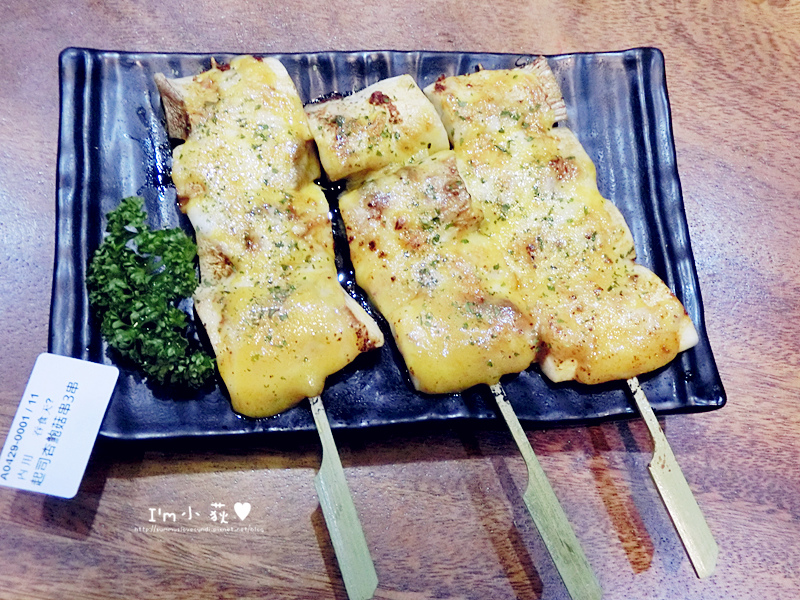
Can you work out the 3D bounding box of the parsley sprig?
[{"bbox_3d":[-0.078,-0.004,0.289,0.038,0.026,0.062,-12,75,-10],"label":"parsley sprig"}]

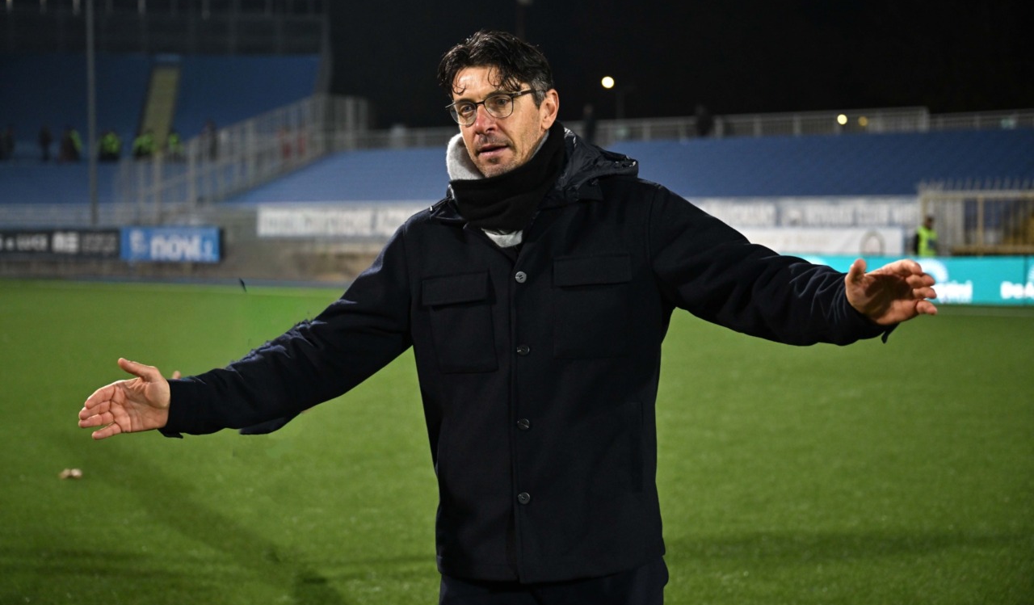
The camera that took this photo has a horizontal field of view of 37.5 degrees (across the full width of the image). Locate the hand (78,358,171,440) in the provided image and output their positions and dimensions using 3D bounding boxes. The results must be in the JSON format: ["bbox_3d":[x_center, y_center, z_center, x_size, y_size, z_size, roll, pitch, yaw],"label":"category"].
[{"bbox_3d":[-0.620,0.153,2.420,0.165,0.120,0.075,-10,0,-29],"label":"hand"}]

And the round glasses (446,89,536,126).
[{"bbox_3d":[-0.024,-0.333,2.558,0.138,0.045,0.138,-4,9,31],"label":"round glasses"}]

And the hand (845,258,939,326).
[{"bbox_3d":[0.574,-0.015,2.340,0.155,0.105,0.085,-7,-5,36],"label":"hand"}]

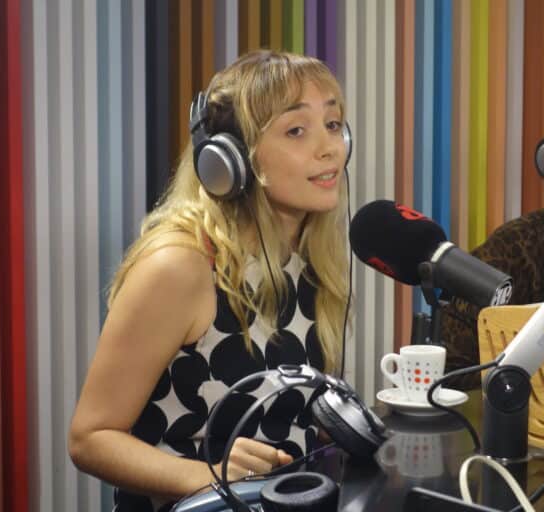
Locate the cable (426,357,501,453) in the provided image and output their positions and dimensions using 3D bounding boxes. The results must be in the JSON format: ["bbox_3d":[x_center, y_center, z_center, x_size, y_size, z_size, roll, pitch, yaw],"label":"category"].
[{"bbox_3d":[0.226,0.175,2.520,0.087,0.108,0.035,0,8,0],"label":"cable"}]

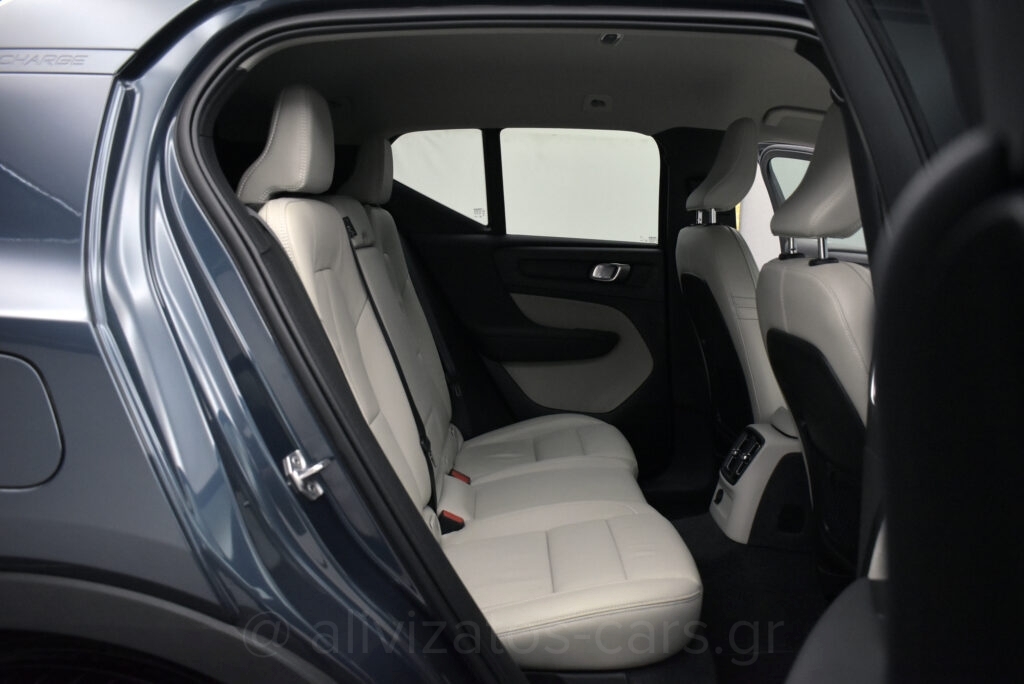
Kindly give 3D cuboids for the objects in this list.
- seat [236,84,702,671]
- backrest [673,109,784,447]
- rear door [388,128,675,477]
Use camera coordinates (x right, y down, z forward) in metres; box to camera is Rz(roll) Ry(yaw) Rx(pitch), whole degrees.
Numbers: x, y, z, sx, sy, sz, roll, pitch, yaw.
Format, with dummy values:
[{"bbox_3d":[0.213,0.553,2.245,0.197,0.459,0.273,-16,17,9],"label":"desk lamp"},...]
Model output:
[{"bbox_3d":[-0.066,-0.011,1.685,0.843,0.937,1.290,1,8,0],"label":"seat"},{"bbox_3d":[0.670,-0.153,2.175,0.360,0.930,0.510,0,8,0],"label":"backrest"},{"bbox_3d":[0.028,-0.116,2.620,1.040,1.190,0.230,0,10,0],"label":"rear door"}]

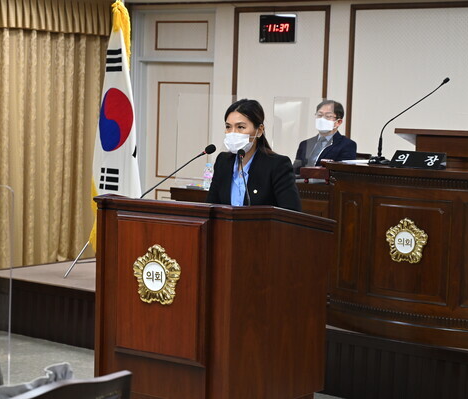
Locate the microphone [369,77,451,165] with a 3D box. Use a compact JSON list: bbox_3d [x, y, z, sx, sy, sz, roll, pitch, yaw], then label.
[{"bbox_3d":[0.957,-0.433,6.372,0.470,0.475,0.120,-1,6,-22],"label":"microphone"}]

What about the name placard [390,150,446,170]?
[{"bbox_3d":[0.967,-0.202,6.121,0.290,0.083,0.090,5,7,33],"label":"name placard"}]

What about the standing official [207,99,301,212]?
[{"bbox_3d":[0.080,0.329,5.375,0.460,1.580,0.360,5,7,33],"label":"standing official"}]

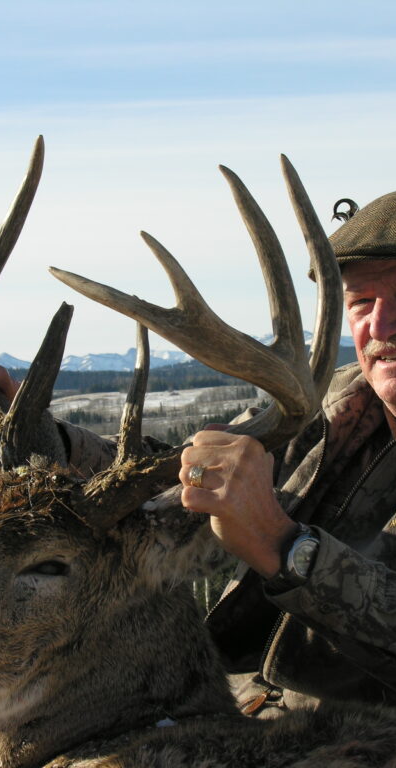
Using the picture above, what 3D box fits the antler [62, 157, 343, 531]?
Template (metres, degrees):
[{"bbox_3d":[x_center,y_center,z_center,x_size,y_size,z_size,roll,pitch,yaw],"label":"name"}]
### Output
[{"bbox_3d":[-0.015,-0.038,2.080,0.250,0.345,0.290,0,0,39],"label":"antler"}]

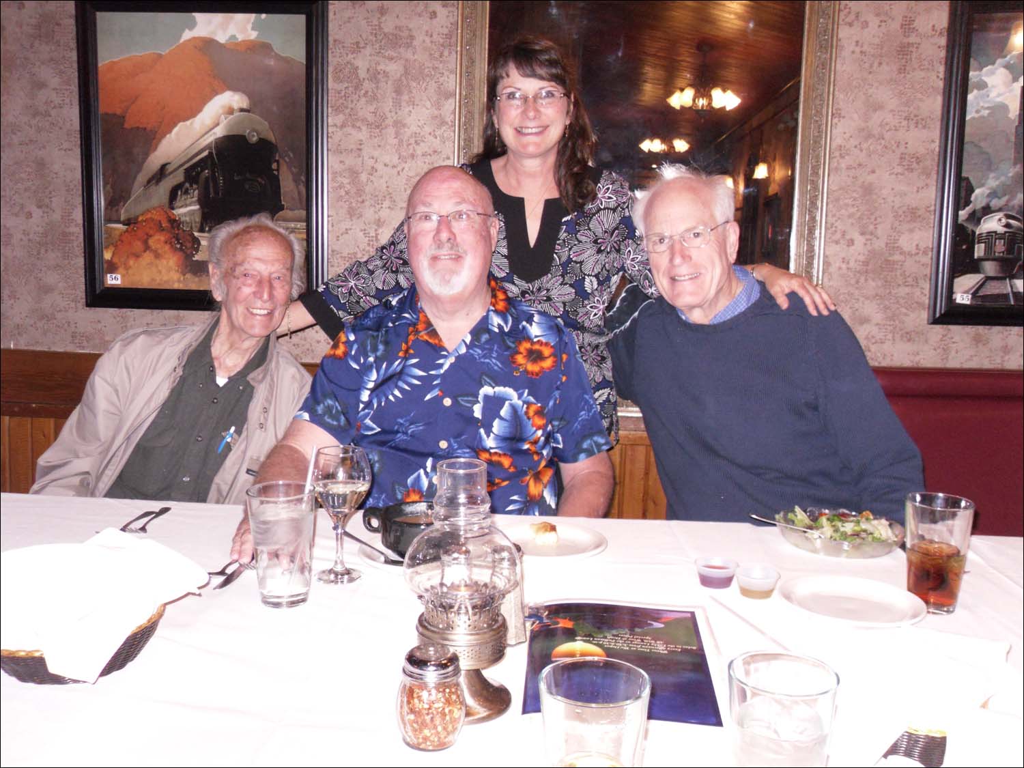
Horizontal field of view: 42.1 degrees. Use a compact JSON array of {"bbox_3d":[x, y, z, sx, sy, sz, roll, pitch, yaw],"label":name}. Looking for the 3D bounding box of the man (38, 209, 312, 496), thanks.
[{"bbox_3d":[-0.671,0.274,2.555,0.580,1.190,0.720,0,11,-8],"label":"man"}]

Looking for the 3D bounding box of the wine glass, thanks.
[{"bbox_3d":[-0.238,0.178,1.835,0.081,0.180,0.081,2,11,0],"label":"wine glass"}]

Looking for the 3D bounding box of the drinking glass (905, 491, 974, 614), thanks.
[{"bbox_3d":[0.567,0.228,1.775,0.088,0.149,0.088,2,11,0],"label":"drinking glass"}]

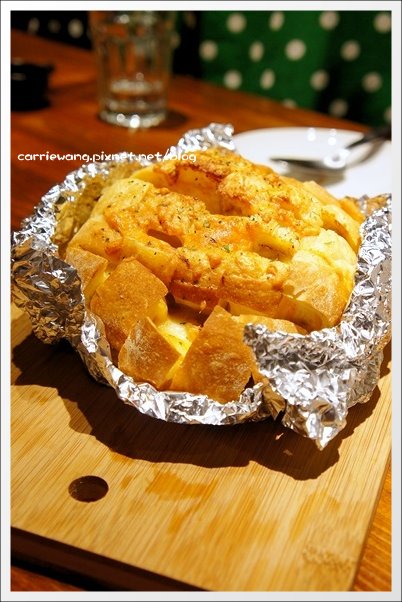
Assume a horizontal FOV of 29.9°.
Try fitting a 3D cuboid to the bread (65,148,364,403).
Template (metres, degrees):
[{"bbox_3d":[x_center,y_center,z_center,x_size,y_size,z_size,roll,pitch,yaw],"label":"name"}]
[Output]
[{"bbox_3d":[0.006,-0.017,0.385,0.156,0.083,0.158,3,32,0],"label":"bread"}]

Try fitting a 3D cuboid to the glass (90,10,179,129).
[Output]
[{"bbox_3d":[-0.062,-0.224,0.686,0.081,0.114,0.081,3,32,0],"label":"glass"}]

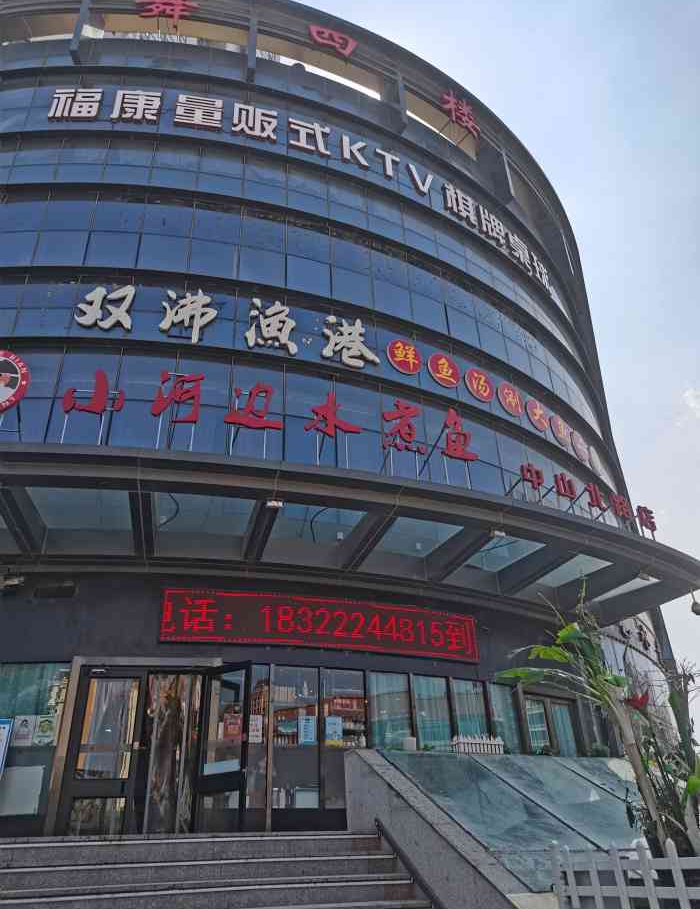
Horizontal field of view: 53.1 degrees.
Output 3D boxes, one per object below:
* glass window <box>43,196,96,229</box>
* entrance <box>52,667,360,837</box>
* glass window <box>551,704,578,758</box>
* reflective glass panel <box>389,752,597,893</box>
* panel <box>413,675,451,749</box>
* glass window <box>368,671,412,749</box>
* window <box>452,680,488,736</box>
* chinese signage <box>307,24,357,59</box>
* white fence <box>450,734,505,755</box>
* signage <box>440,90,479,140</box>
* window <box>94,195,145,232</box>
[{"bbox_3d":[-5.430,-4.703,13.602,0.950,1.000,0.100,-1,-30,-3],"label":"glass window"},{"bbox_3d":[-1.756,4.101,9.941,4.300,2.300,0.450,6,-31,-14],"label":"entrance"},{"bbox_3d":[4.023,5.171,13.120,0.620,0.950,0.100,23,-39,-37],"label":"glass window"},{"bbox_3d":[0.970,2.482,4.950,0.780,0.060,2.680,7,-10,-15],"label":"reflective glass panel"},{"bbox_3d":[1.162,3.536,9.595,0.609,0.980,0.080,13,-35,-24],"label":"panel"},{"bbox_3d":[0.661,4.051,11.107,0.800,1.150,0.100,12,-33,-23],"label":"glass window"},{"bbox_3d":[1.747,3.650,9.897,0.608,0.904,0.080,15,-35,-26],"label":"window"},{"bbox_3d":[-0.381,-10.172,17.309,1.300,0.720,0.150,10,-32,-20],"label":"chinese signage"},{"bbox_3d":[2.012,4.626,11.159,0.900,0.310,0.200,15,-35,-28],"label":"white fence"},{"bbox_3d":[3.001,-9.216,18.901,1.300,1.350,0.150,18,-36,-31],"label":"signage"},{"bbox_3d":[-4.172,-4.359,12.706,0.869,0.973,0.080,1,-31,-5],"label":"window"}]

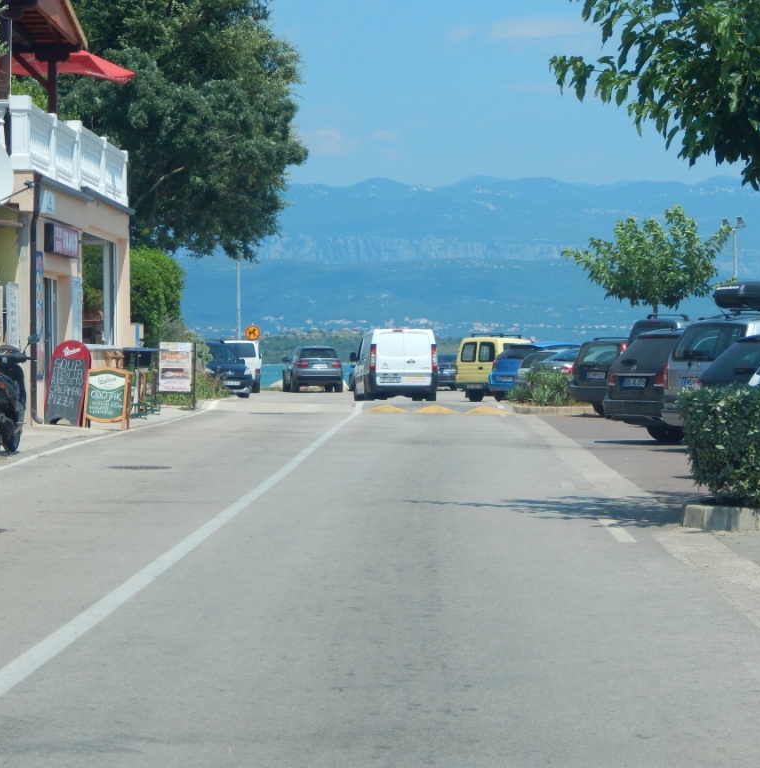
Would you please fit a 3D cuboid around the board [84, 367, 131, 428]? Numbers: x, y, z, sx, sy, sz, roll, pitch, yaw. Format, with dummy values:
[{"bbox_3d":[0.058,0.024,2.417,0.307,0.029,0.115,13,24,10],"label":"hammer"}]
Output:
[{"bbox_3d":[-4.452,0.245,41.000,0.680,1.020,0.420,4,1,5],"label":"board"}]

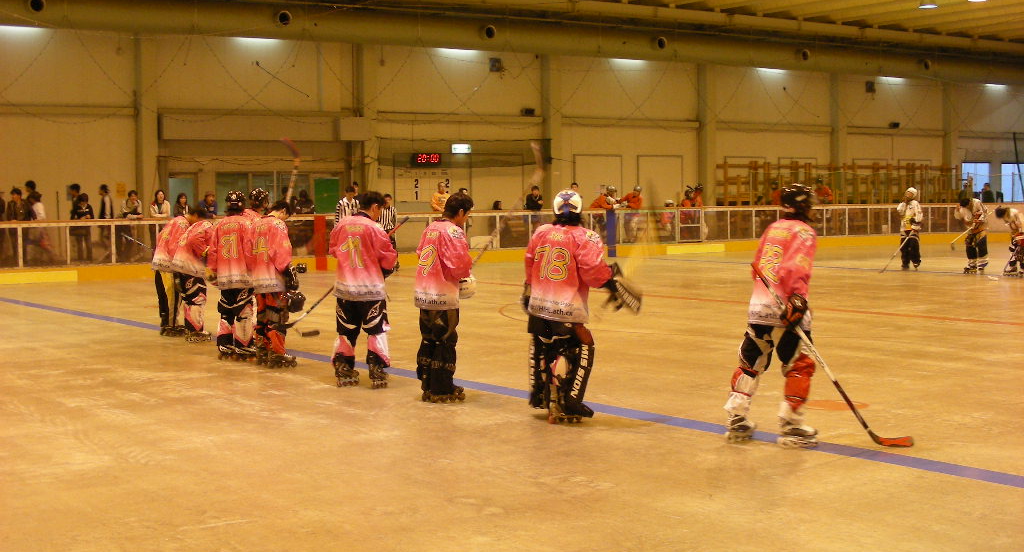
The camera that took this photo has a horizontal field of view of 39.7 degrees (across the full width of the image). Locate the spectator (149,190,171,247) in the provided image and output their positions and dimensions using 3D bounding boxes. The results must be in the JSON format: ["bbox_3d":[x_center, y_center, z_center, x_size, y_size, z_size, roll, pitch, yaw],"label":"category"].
[{"bbox_3d":[-7.815,-1.157,31.608,0.480,1.560,0.450,-3,4,-35],"label":"spectator"}]

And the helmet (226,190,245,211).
[{"bbox_3d":[-2.965,-0.808,15.200,0.220,0.210,0.280,0,3,6],"label":"helmet"}]

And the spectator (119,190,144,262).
[{"bbox_3d":[-8.353,-1.111,31.250,0.520,1.520,0.480,-3,4,-35],"label":"spectator"}]

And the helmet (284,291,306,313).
[{"bbox_3d":[-2.249,0.265,14.750,0.260,0.230,0.210,-3,4,-30],"label":"helmet"}]

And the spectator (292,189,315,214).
[{"bbox_3d":[-4.917,-1.298,33.677,0.500,1.530,0.400,-2,4,-28],"label":"spectator"}]

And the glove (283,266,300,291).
[{"bbox_3d":[-2.267,0.026,14.600,0.200,0.260,0.180,-4,4,-45],"label":"glove"}]

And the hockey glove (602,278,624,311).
[{"bbox_3d":[0.776,0.141,10.850,0.180,0.250,0.160,-3,4,-35],"label":"hockey glove"}]

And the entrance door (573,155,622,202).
[{"bbox_3d":[2.531,-2.308,41.587,1.810,2.470,0.100,-3,4,-35],"label":"entrance door"}]

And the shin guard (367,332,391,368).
[{"bbox_3d":[-1.222,0.670,12.950,0.170,0.360,0.190,2,5,42],"label":"shin guard"}]

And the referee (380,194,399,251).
[{"bbox_3d":[-2.800,-0.990,32.351,0.500,1.731,0.340,-2,4,-20],"label":"referee"}]

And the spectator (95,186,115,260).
[{"bbox_3d":[-8.825,-1.110,30.834,0.330,1.736,0.460,-3,4,-36],"label":"spectator"}]

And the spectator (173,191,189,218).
[{"bbox_3d":[-7.217,-1.036,30.991,0.470,1.536,0.420,-2,4,-25],"label":"spectator"}]

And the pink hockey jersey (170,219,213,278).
[{"bbox_3d":[-3.881,-0.335,17.300,0.380,0.720,0.520,21,-10,-34],"label":"pink hockey jersey"}]

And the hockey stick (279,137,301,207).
[{"bbox_3d":[-2.451,-0.750,15.100,0.260,1.420,0.080,10,0,-6],"label":"hockey stick"}]

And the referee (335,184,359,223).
[{"bbox_3d":[-3.432,-0.925,29.856,0.540,1.909,0.360,-2,4,-23],"label":"referee"}]

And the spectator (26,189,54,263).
[{"bbox_3d":[-9.874,-0.969,29.681,0.500,1.612,0.460,-3,4,-36],"label":"spectator"}]

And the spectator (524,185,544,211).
[{"bbox_3d":[0.606,-1.618,37.618,0.470,1.580,0.420,-2,4,-28],"label":"spectator"}]

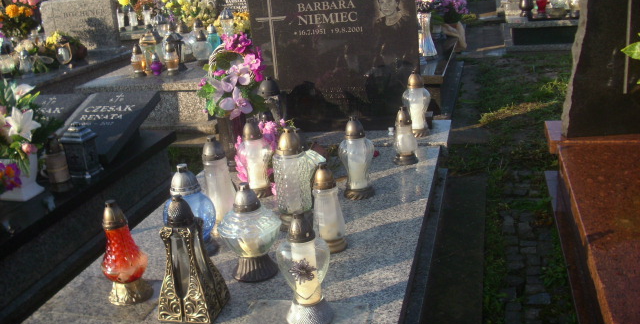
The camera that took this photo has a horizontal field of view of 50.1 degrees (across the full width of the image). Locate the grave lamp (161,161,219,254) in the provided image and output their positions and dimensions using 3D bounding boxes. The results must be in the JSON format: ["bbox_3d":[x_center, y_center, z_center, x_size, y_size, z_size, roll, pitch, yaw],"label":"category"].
[{"bbox_3d":[-0.392,0.141,2.100,0.158,0.286,0.158,0,24,15],"label":"grave lamp"}]

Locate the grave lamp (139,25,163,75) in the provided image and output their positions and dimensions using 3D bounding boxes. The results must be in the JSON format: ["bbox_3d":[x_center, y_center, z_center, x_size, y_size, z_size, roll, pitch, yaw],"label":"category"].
[{"bbox_3d":[-1.365,-0.893,5.419,0.146,0.357,0.146,-6,17,1],"label":"grave lamp"}]

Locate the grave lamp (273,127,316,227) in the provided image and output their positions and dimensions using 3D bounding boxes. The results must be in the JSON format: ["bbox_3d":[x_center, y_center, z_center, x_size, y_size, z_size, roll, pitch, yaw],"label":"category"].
[{"bbox_3d":[-0.086,0.054,2.290,0.165,0.355,0.135,0,18,14],"label":"grave lamp"}]

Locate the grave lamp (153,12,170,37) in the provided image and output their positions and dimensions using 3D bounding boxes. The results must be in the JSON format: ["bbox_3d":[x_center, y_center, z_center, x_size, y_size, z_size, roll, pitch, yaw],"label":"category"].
[{"bbox_3d":[-1.423,-1.146,6.150,0.135,0.360,0.135,0,18,14],"label":"grave lamp"}]

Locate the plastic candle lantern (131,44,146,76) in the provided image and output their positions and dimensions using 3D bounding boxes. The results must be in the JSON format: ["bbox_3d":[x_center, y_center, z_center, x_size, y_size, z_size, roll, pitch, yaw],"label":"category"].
[{"bbox_3d":[-1.286,-0.718,4.811,0.108,0.218,0.108,0,21,15],"label":"plastic candle lantern"}]

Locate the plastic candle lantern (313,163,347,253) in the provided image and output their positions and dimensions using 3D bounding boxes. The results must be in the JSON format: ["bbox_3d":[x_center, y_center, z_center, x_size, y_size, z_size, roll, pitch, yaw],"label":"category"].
[{"bbox_3d":[0.031,0.137,2.122,0.090,0.278,0.090,-6,17,0],"label":"plastic candle lantern"}]

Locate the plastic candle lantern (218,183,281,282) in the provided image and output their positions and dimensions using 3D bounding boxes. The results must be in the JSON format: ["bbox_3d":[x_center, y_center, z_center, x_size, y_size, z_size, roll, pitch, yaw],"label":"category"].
[{"bbox_3d":[-0.207,0.196,2.006,0.185,0.281,0.170,-8,17,-7],"label":"plastic candle lantern"}]

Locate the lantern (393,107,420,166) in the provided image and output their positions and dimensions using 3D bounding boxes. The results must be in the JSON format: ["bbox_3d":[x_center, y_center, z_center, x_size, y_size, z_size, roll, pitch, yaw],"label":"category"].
[{"bbox_3d":[0.320,-0.097,2.578,0.094,0.213,0.094,0,24,15],"label":"lantern"}]

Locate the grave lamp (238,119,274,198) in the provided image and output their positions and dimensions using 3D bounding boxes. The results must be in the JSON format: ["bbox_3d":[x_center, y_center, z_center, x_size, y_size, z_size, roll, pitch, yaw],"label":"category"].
[{"bbox_3d":[-0.247,-0.018,2.639,0.137,0.304,0.137,0,18,14],"label":"grave lamp"}]

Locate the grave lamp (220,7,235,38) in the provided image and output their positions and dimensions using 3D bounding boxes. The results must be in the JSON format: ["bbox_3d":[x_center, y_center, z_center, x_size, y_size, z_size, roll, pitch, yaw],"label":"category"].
[{"bbox_3d":[-0.714,-1.041,5.251,0.115,0.280,0.115,0,21,15],"label":"grave lamp"}]

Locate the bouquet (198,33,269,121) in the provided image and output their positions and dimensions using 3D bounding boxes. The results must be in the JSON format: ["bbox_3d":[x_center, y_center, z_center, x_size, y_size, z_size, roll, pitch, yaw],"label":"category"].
[{"bbox_3d":[-0.373,-0.349,2.840,0.300,0.337,0.200,0,18,14],"label":"bouquet"}]

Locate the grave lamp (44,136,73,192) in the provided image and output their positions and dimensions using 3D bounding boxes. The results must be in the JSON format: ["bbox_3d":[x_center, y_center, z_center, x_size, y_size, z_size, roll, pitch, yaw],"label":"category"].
[{"bbox_3d":[-1.132,0.003,2.942,0.112,0.239,0.112,0,19,15],"label":"grave lamp"}]

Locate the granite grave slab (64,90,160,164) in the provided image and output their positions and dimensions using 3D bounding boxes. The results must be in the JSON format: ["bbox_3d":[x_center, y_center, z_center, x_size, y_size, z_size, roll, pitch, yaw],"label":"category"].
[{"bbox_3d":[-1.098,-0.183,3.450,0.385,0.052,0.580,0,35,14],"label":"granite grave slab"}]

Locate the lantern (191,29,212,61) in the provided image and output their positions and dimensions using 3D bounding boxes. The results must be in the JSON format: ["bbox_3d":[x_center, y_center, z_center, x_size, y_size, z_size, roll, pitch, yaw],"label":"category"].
[{"bbox_3d":[-0.974,-0.944,5.600,0.164,0.270,0.164,-9,17,-8],"label":"lantern"}]

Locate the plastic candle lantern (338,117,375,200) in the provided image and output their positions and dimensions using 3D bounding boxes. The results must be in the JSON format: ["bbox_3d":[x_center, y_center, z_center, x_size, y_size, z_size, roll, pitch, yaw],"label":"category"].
[{"bbox_3d":[0.131,-0.021,2.556,0.137,0.308,0.137,0,18,14],"label":"plastic candle lantern"}]

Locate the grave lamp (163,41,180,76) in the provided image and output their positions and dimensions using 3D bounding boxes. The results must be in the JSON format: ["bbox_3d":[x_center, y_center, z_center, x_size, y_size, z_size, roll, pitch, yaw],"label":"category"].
[{"bbox_3d":[-1.059,-0.737,4.811,0.108,0.221,0.108,0,21,15],"label":"grave lamp"}]

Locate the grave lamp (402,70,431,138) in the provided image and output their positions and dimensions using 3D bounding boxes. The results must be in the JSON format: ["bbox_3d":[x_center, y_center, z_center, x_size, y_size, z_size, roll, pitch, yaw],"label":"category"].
[{"bbox_3d":[0.455,-0.273,3.194,0.133,0.305,0.133,0,18,14],"label":"grave lamp"}]

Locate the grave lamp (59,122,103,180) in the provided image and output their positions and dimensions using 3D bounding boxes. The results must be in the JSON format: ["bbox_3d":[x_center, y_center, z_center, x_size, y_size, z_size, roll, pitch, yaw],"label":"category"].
[{"bbox_3d":[-1.094,-0.061,3.113,0.123,0.232,0.123,2,20,20],"label":"grave lamp"}]

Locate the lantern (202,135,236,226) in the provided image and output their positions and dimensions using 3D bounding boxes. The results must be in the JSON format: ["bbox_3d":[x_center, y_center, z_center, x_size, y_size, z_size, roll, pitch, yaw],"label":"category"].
[{"bbox_3d":[-0.337,0.082,2.282,0.105,0.345,0.105,0,18,14],"label":"lantern"}]

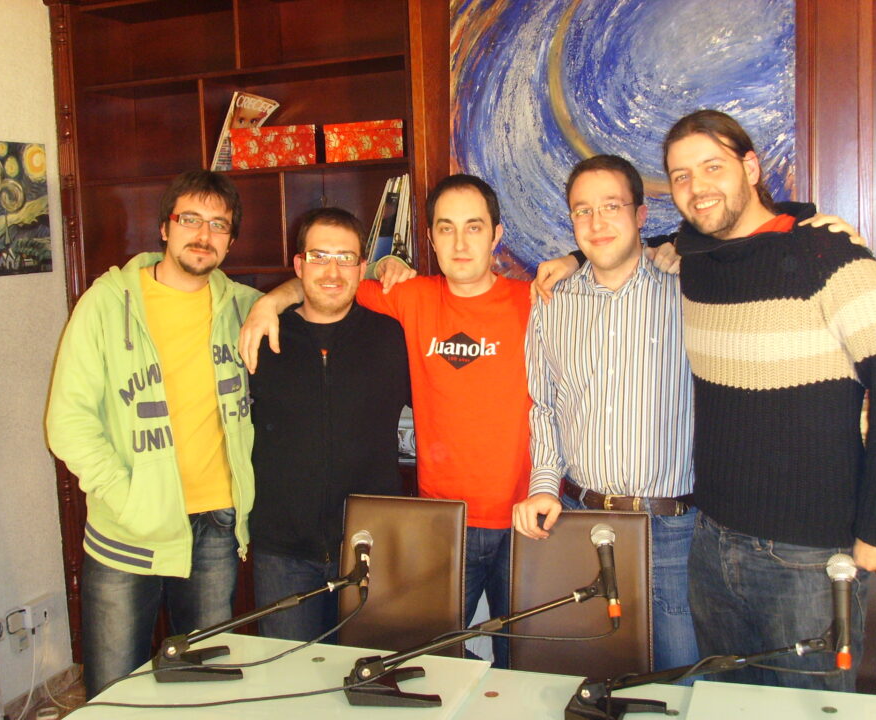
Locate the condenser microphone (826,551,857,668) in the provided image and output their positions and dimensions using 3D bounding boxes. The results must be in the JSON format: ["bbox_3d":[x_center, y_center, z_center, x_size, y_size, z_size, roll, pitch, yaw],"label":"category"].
[{"bbox_3d":[0.687,0.425,1.839,0.052,0.195,0.052,-2,-19,20],"label":"condenser microphone"}]

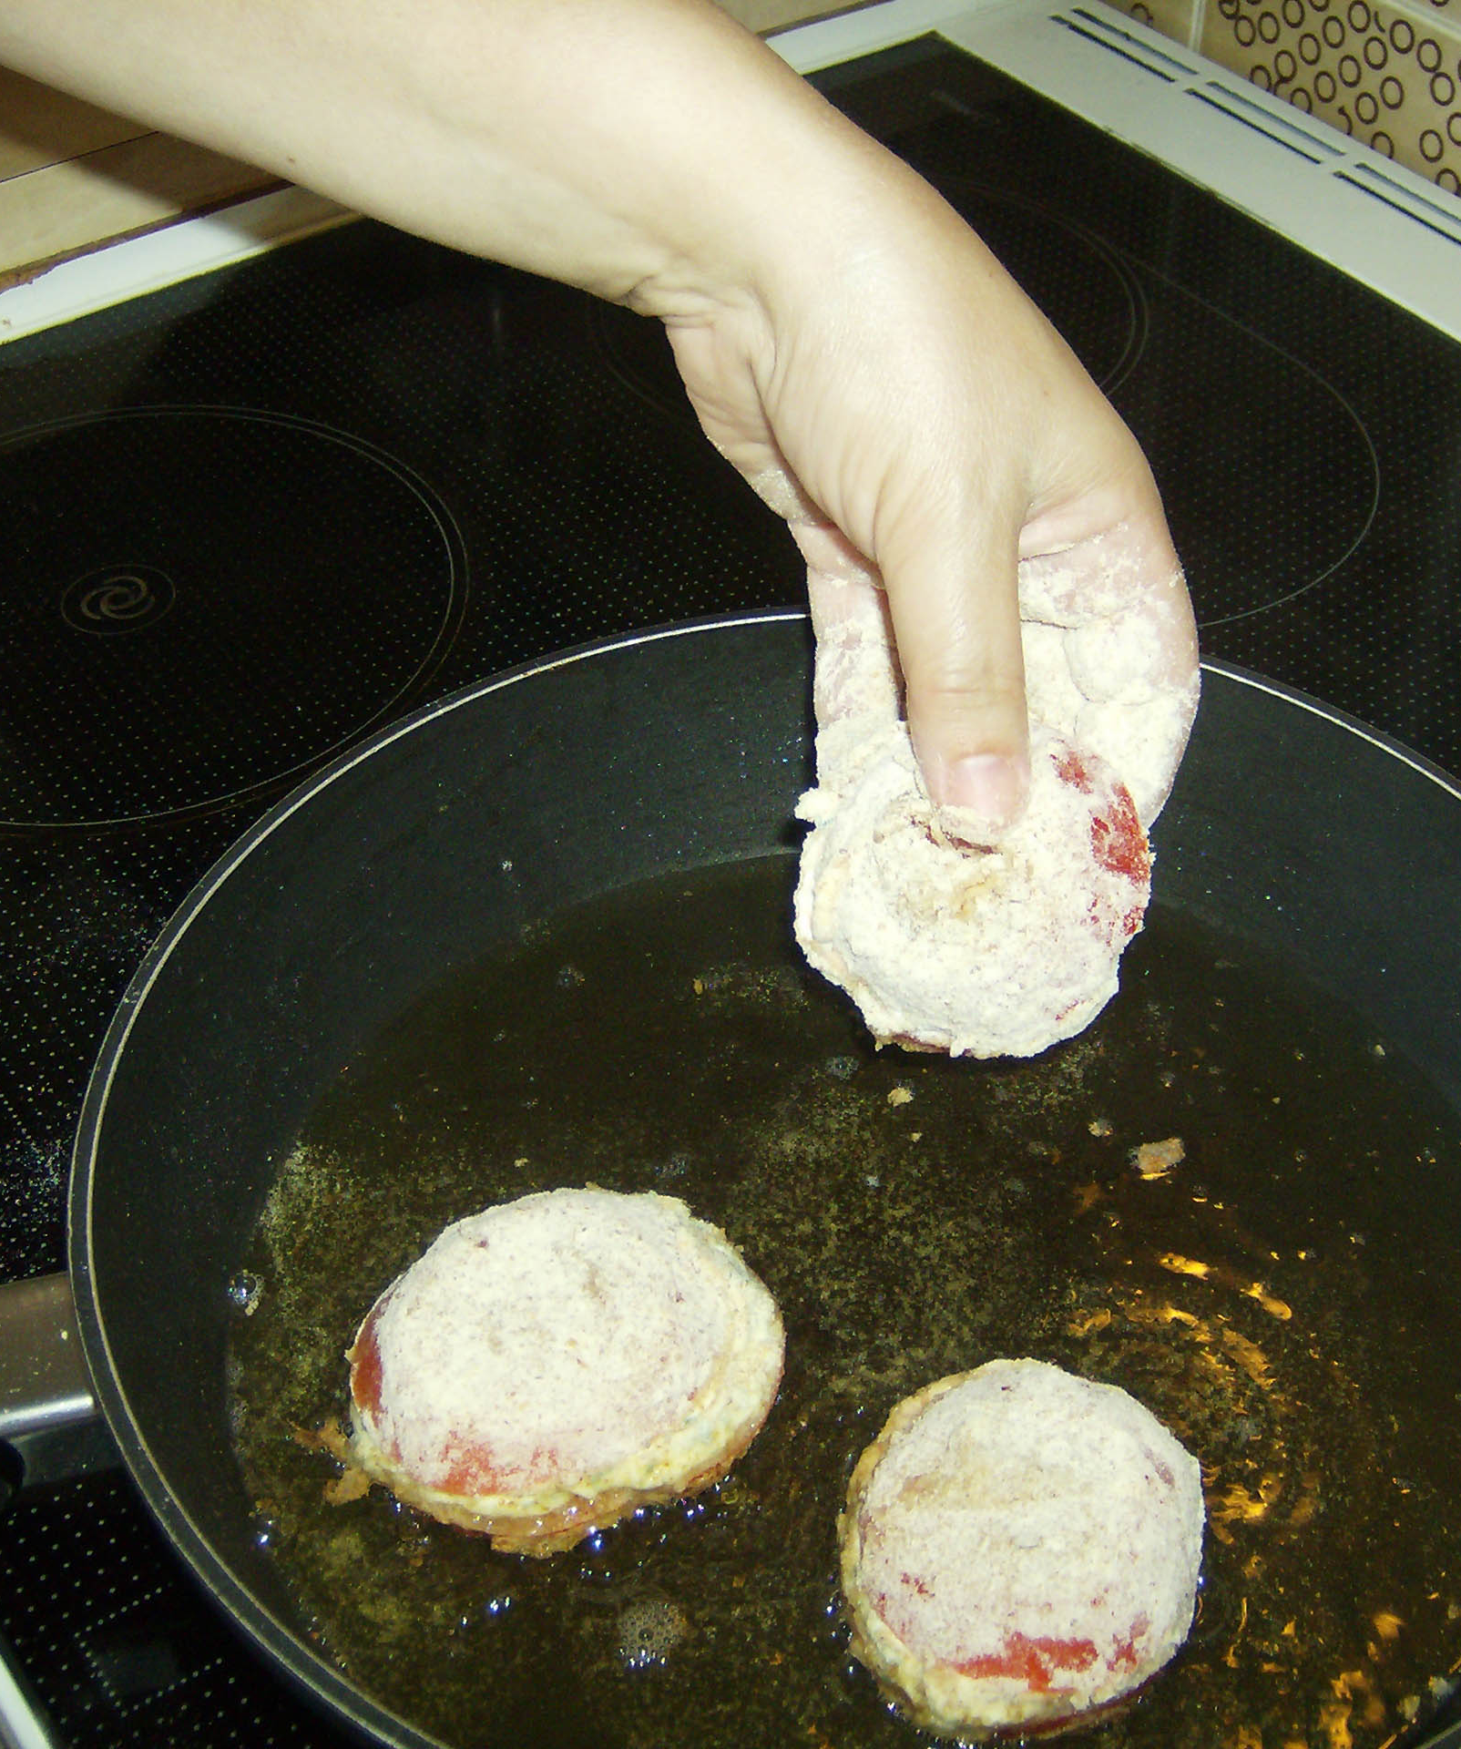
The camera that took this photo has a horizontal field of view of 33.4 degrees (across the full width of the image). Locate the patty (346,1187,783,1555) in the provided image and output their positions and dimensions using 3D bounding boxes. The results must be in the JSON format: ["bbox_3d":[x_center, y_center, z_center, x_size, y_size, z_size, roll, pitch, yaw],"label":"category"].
[{"bbox_3d":[-0.031,0.090,0.454,0.081,0.023,0.076,-4,44,0],"label":"patty"}]

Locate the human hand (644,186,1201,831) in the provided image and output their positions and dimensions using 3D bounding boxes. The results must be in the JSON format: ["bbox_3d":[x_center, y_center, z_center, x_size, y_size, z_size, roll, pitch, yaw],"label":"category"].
[{"bbox_3d":[0.039,-0.065,0.437,0.080,0.143,0.068,-5,36,31],"label":"human hand"}]

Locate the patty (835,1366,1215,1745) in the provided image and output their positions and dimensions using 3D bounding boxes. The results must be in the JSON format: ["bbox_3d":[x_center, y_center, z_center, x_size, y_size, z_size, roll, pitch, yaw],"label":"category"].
[{"bbox_3d":[0.050,0.115,0.423,0.063,0.023,0.070,-4,44,0],"label":"patty"}]

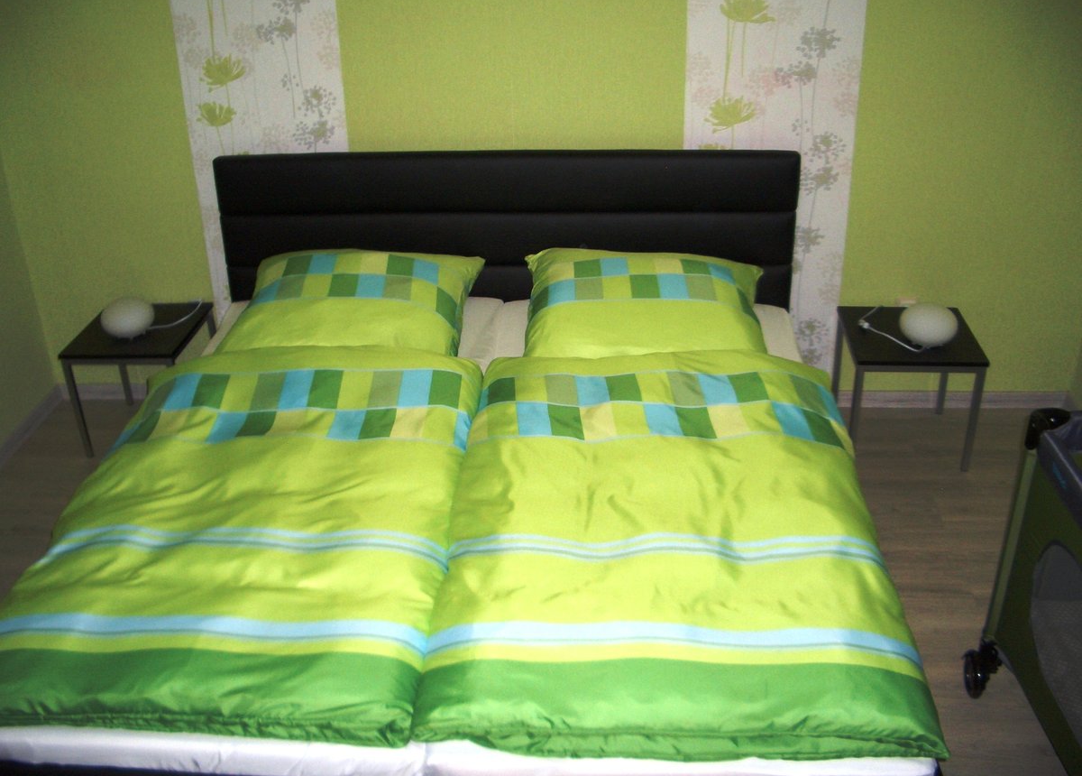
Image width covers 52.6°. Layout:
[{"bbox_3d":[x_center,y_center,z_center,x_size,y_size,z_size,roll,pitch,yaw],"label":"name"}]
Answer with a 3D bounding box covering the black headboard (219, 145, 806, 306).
[{"bbox_3d":[-0.122,-0.460,3.542,1.830,0.620,0.090,0,27,4],"label":"black headboard"}]

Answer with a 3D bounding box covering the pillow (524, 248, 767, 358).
[{"bbox_3d":[0.306,-0.205,3.175,0.730,0.230,0.650,0,27,4],"label":"pillow"}]

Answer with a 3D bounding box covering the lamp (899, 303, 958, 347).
[{"bbox_3d":[1.175,-0.191,3.315,0.175,0.125,0.175,0,27,4],"label":"lamp"}]

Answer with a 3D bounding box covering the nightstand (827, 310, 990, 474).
[{"bbox_3d":[1.155,-0.002,3.490,0.385,0.378,0.410,1,27,5],"label":"nightstand"}]

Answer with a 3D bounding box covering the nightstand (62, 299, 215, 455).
[{"bbox_3d":[-1.318,-0.027,3.683,0.385,0.378,0.410,0,27,3],"label":"nightstand"}]

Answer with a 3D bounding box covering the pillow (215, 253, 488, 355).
[{"bbox_3d":[-0.552,-0.212,3.238,0.720,0.230,0.650,0,27,4],"label":"pillow"}]

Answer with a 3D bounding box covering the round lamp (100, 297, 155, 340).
[{"bbox_3d":[-1.330,-0.222,3.520,0.175,0.125,0.175,-1,27,1],"label":"round lamp"}]

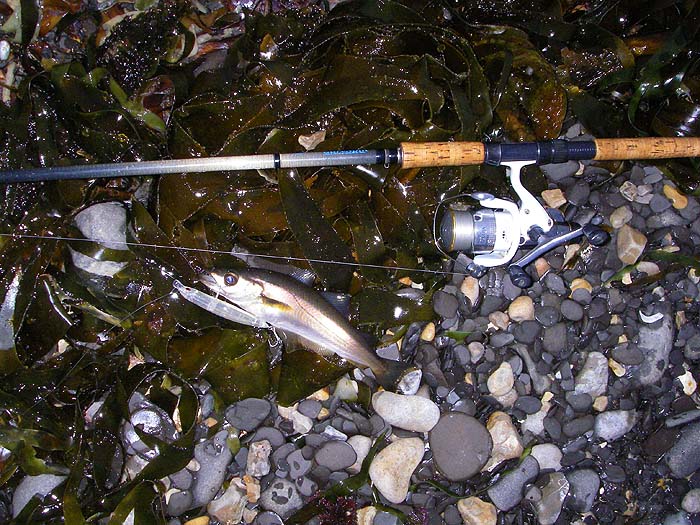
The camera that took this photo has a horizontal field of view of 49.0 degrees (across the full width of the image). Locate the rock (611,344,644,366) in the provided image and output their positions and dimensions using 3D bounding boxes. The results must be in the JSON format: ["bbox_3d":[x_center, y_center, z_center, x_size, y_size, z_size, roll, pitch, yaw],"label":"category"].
[{"bbox_3d":[0.317,0.106,0.876,0.038,0.015,0.026,8,73,2],"label":"rock"}]

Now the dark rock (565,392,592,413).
[{"bbox_3d":[0.260,0.159,0.875,0.030,0.014,0.021,5,74,1],"label":"dark rock"}]

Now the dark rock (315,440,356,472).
[{"bbox_3d":[-0.016,0.216,0.859,0.045,0.018,0.029,7,74,2],"label":"dark rock"}]

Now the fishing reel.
[{"bbox_3d":[0.189,-0.044,0.860,0.180,0.110,0.130,0,102,-2],"label":"fishing reel"}]

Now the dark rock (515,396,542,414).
[{"bbox_3d":[0.203,0.163,0.874,0.030,0.012,0.019,3,74,1],"label":"dark rock"}]

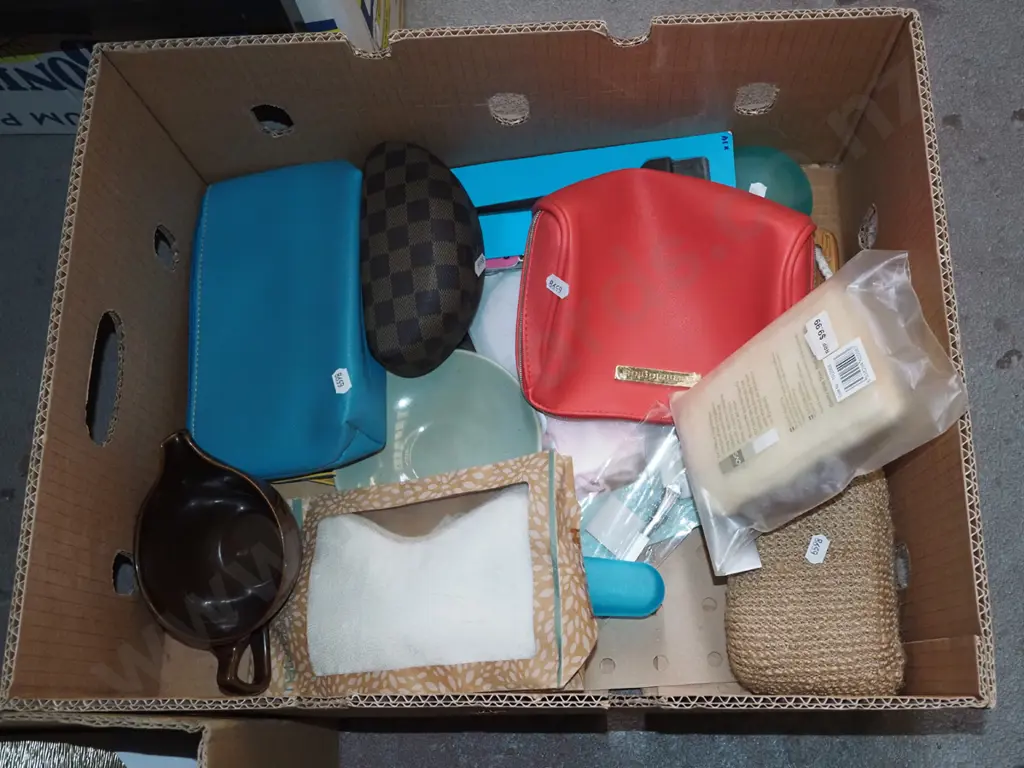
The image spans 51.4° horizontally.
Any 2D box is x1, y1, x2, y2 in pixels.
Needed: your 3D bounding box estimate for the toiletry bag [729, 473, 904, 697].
[{"bbox_3d":[0.191,0.121,0.697,0.103,0.078,0.162,-1,73,5],"label":"toiletry bag"}]

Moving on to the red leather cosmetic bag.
[{"bbox_3d":[0.102,-0.060,0.710,0.196,0.085,0.162,5,82,6],"label":"red leather cosmetic bag"}]

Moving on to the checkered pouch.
[{"bbox_3d":[-0.063,-0.086,0.739,0.081,0.065,0.170,-6,73,3],"label":"checkered pouch"}]

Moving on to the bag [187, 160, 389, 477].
[{"bbox_3d":[-0.159,-0.046,0.760,0.146,0.070,0.212,-4,73,15],"label":"bag"}]

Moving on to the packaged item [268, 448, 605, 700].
[{"bbox_3d":[-0.052,0.127,0.699,0.208,0.055,0.143,-6,79,4],"label":"packaged item"}]

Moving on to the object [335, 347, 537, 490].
[{"bbox_3d":[-0.050,0.051,0.751,0.148,0.050,0.148,-1,74,5],"label":"object"}]

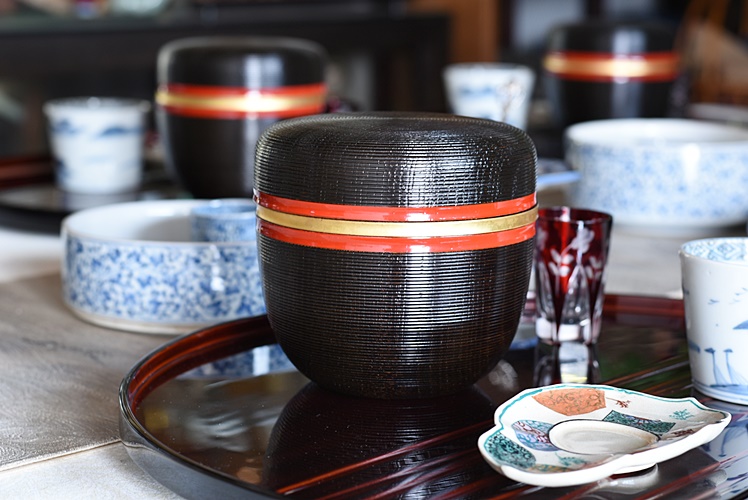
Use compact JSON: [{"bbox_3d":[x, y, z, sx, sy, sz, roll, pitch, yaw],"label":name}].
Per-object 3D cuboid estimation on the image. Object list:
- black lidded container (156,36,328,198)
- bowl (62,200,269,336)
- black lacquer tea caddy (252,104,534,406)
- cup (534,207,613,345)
[{"bbox_3d":[-0.099,-0.095,1.182,0.128,0.120,0.128,0,11,0],"label":"black lidded container"},{"bbox_3d":[-0.099,0.007,0.895,0.154,0.051,0.154,0,11,0],"label":"bowl"},{"bbox_3d":[0.011,0.001,0.706,0.128,0.119,0.128,0,11,0],"label":"black lacquer tea caddy"},{"bbox_3d":[0.098,0.012,0.792,0.043,0.064,0.043,0,11,0],"label":"cup"}]

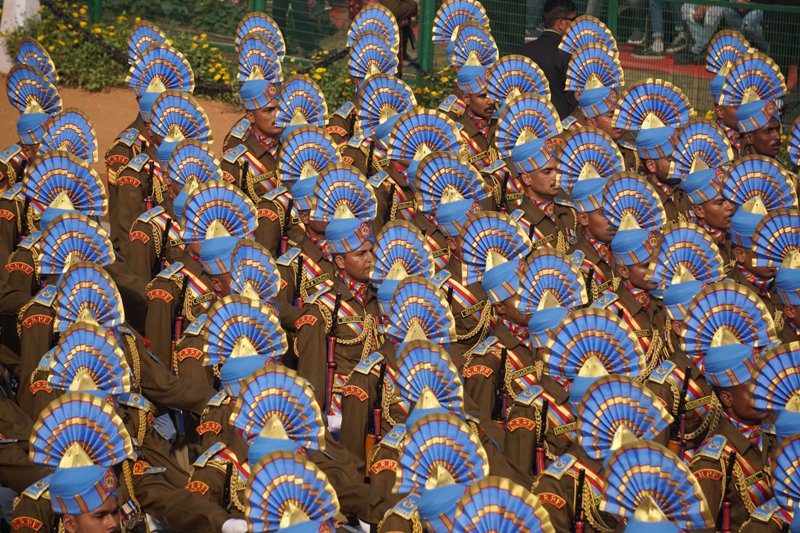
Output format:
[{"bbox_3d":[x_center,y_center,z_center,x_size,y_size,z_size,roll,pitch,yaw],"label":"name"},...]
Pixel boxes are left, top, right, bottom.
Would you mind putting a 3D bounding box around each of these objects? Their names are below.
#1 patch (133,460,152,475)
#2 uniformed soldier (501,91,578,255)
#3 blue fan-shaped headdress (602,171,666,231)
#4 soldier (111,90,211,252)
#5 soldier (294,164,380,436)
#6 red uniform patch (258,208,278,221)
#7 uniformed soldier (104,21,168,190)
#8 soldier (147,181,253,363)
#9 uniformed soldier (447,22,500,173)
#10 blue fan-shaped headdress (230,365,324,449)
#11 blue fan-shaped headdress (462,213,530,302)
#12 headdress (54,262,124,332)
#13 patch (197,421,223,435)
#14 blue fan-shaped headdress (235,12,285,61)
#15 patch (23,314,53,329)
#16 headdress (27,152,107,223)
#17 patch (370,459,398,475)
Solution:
[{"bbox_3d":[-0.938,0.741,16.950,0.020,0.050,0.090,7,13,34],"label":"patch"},{"bbox_3d":[0.650,0.163,22.543,0.560,1.980,0.520,-10,15,-44],"label":"uniformed soldier"},{"bbox_3d":[1.020,-0.290,20.046,0.120,0.270,0.380,9,14,41],"label":"blue fan-shaped headdress"},{"bbox_3d":[-1.063,0.155,21.782,0.520,2.000,0.460,-9,14,-40],"label":"soldier"},{"bbox_3d":[-0.215,0.547,19.803,0.520,2.000,0.460,-9,14,-40],"label":"soldier"},{"bbox_3d":[-0.690,-0.271,23.938,0.115,0.055,0.020,6,2,31],"label":"red uniform patch"},{"bbox_3d":[-1.431,-0.339,26.301,0.500,2.000,0.580,9,14,41],"label":"uniformed soldier"},{"bbox_3d":[-0.807,0.667,20.713,0.500,2.000,0.580,9,14,41],"label":"soldier"},{"bbox_3d":[0.431,-0.338,25.275,0.520,1.980,0.560,10,14,42],"label":"uniformed soldier"},{"bbox_3d":[-0.427,0.490,16.025,0.380,0.270,0.120,-10,15,-44],"label":"blue fan-shaped headdress"},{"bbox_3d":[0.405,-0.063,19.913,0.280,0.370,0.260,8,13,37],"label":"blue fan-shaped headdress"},{"bbox_3d":[-1.209,0.121,17.901,0.120,0.270,0.380,9,14,41],"label":"headdress"},{"bbox_3d":[-0.782,0.661,18.882,0.115,0.055,0.020,6,2,31],"label":"patch"},{"bbox_3d":[-0.782,-1.282,25.700,0.120,0.270,0.380,9,14,41],"label":"blue fan-shaped headdress"},{"bbox_3d":[-1.541,0.234,19.551,0.115,0.055,0.020,4,12,22],"label":"patch"},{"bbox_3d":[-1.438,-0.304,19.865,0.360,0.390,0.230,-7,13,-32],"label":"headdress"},{"bbox_3d":[-0.063,0.738,16.959,0.115,0.055,0.020,6,13,29],"label":"patch"}]

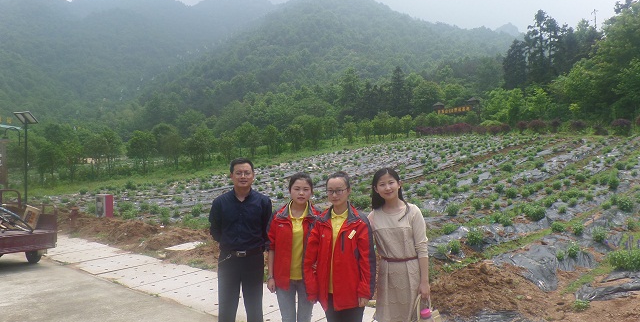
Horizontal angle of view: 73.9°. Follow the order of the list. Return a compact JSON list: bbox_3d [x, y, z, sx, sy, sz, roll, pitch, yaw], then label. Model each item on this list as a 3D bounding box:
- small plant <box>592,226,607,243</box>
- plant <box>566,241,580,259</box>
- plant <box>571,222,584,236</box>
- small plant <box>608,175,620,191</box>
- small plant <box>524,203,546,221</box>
[{"bbox_3d":[4.075,1.072,6.200,0.200,0.257,0.200,-1,0,0],"label":"small plant"},{"bbox_3d":[3.339,1.179,5.600,0.181,0.232,0.181,-1,0,0],"label":"plant"},{"bbox_3d":[4.845,1.270,8.000,0.263,0.256,0.263,0,-1,0],"label":"plant"},{"bbox_3d":[6.303,0.482,9.100,0.252,0.336,0.252,-1,0,0],"label":"small plant"},{"bbox_3d":[4.004,0.957,7.900,0.401,0.328,0.401,-1,0,0],"label":"small plant"}]

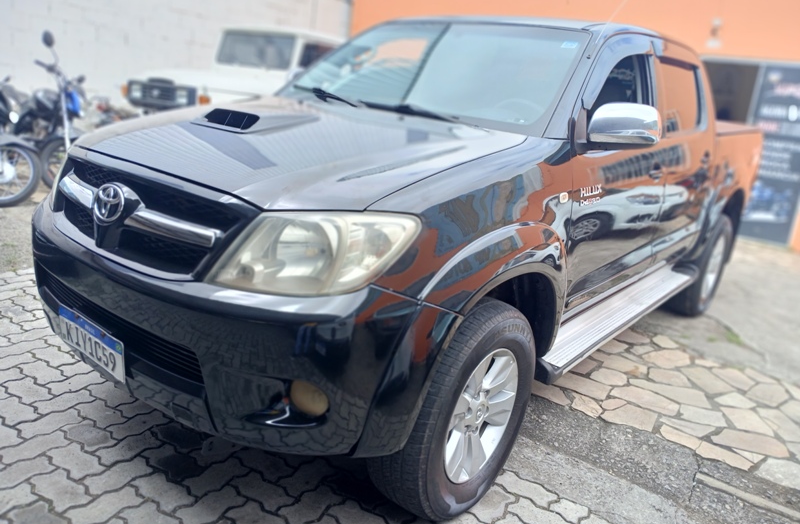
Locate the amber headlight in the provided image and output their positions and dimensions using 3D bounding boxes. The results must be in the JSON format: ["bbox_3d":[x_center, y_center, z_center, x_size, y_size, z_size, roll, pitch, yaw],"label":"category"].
[{"bbox_3d":[-0.222,-0.019,1.498,0.460,0.250,0.360,19,21,36],"label":"amber headlight"}]

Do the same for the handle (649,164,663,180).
[{"bbox_3d":[1.140,-0.393,2.655,0.055,0.060,0.190,19,21,36],"label":"handle"}]

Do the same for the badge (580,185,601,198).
[{"bbox_3d":[0.703,-0.258,2.191,0.012,0.034,0.195,19,21,36],"label":"badge"}]

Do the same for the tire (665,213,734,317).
[{"bbox_3d":[2.169,0.010,4.377,0.270,0.765,0.765,19,21,36],"label":"tire"}]

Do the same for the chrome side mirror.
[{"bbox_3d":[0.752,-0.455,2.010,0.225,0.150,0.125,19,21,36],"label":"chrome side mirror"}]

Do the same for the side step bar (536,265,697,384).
[{"bbox_3d":[1.151,0.237,3.051,0.210,0.095,1.970,19,21,36],"label":"side step bar"}]

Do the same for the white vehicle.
[{"bbox_3d":[-1.894,-2.265,8.432,1.670,1.880,3.950,15,19,26],"label":"white vehicle"}]

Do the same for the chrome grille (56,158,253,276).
[{"bbox_3d":[-0.800,-0.135,1.800,1.060,0.260,0.220,19,21,36],"label":"chrome grille"}]

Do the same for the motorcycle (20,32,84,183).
[{"bbox_3d":[-3.716,-1.460,6.093,2.020,1.280,0.800,18,20,35],"label":"motorcycle"}]

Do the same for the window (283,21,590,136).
[{"bbox_3d":[0.129,-0.887,2.655,1.440,0.130,0.760,19,56,36],"label":"window"}]

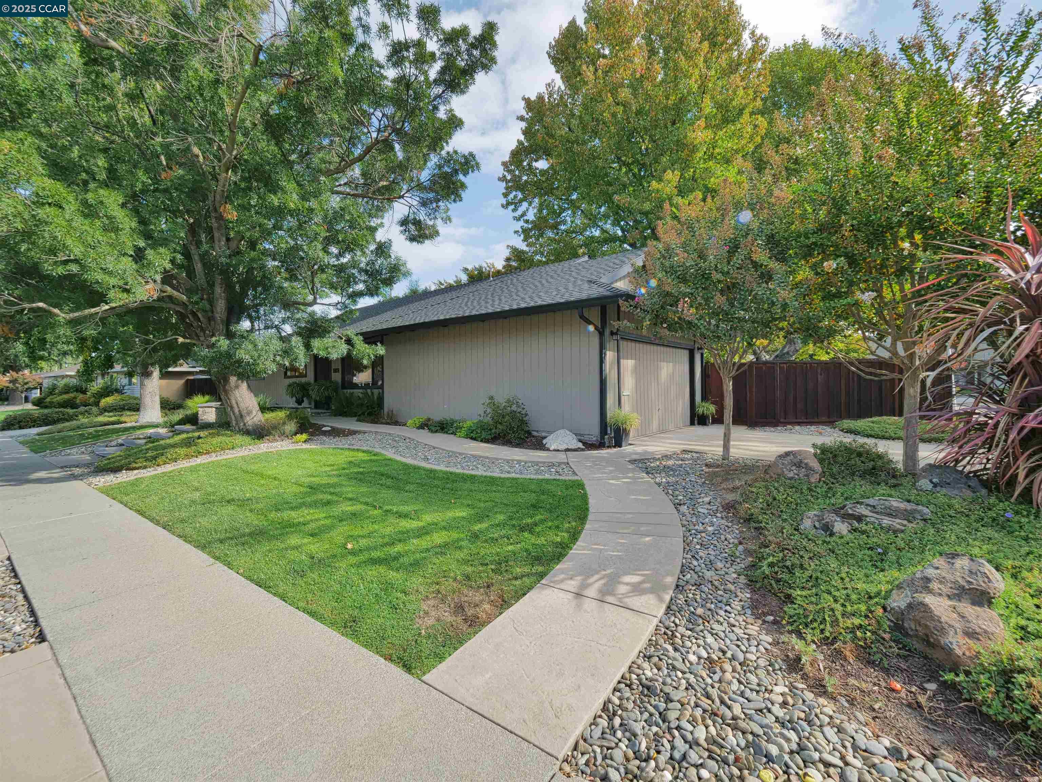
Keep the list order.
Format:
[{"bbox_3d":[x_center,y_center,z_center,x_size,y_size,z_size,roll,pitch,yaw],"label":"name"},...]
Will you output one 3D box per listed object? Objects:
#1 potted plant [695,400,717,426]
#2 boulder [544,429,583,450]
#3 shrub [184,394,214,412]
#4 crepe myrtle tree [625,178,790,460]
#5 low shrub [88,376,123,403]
[{"bbox_3d":[5.090,0.605,11.600,0.570,0.700,0.570,0,1,41],"label":"potted plant"},{"bbox_3d":[0.815,0.940,8.100,0.870,0.400,0.580,0,1,38],"label":"boulder"},{"bbox_3d":[-12.990,0.530,17.000,1.050,0.820,1.050,0,1,38],"label":"shrub"},{"bbox_3d":[3.080,-1.220,7.150,2.600,4.750,2.600,0,1,41],"label":"crepe myrtle tree"},{"bbox_3d":[-26.400,0.020,26.800,1.750,1.900,1.750,0,1,38],"label":"low shrub"}]

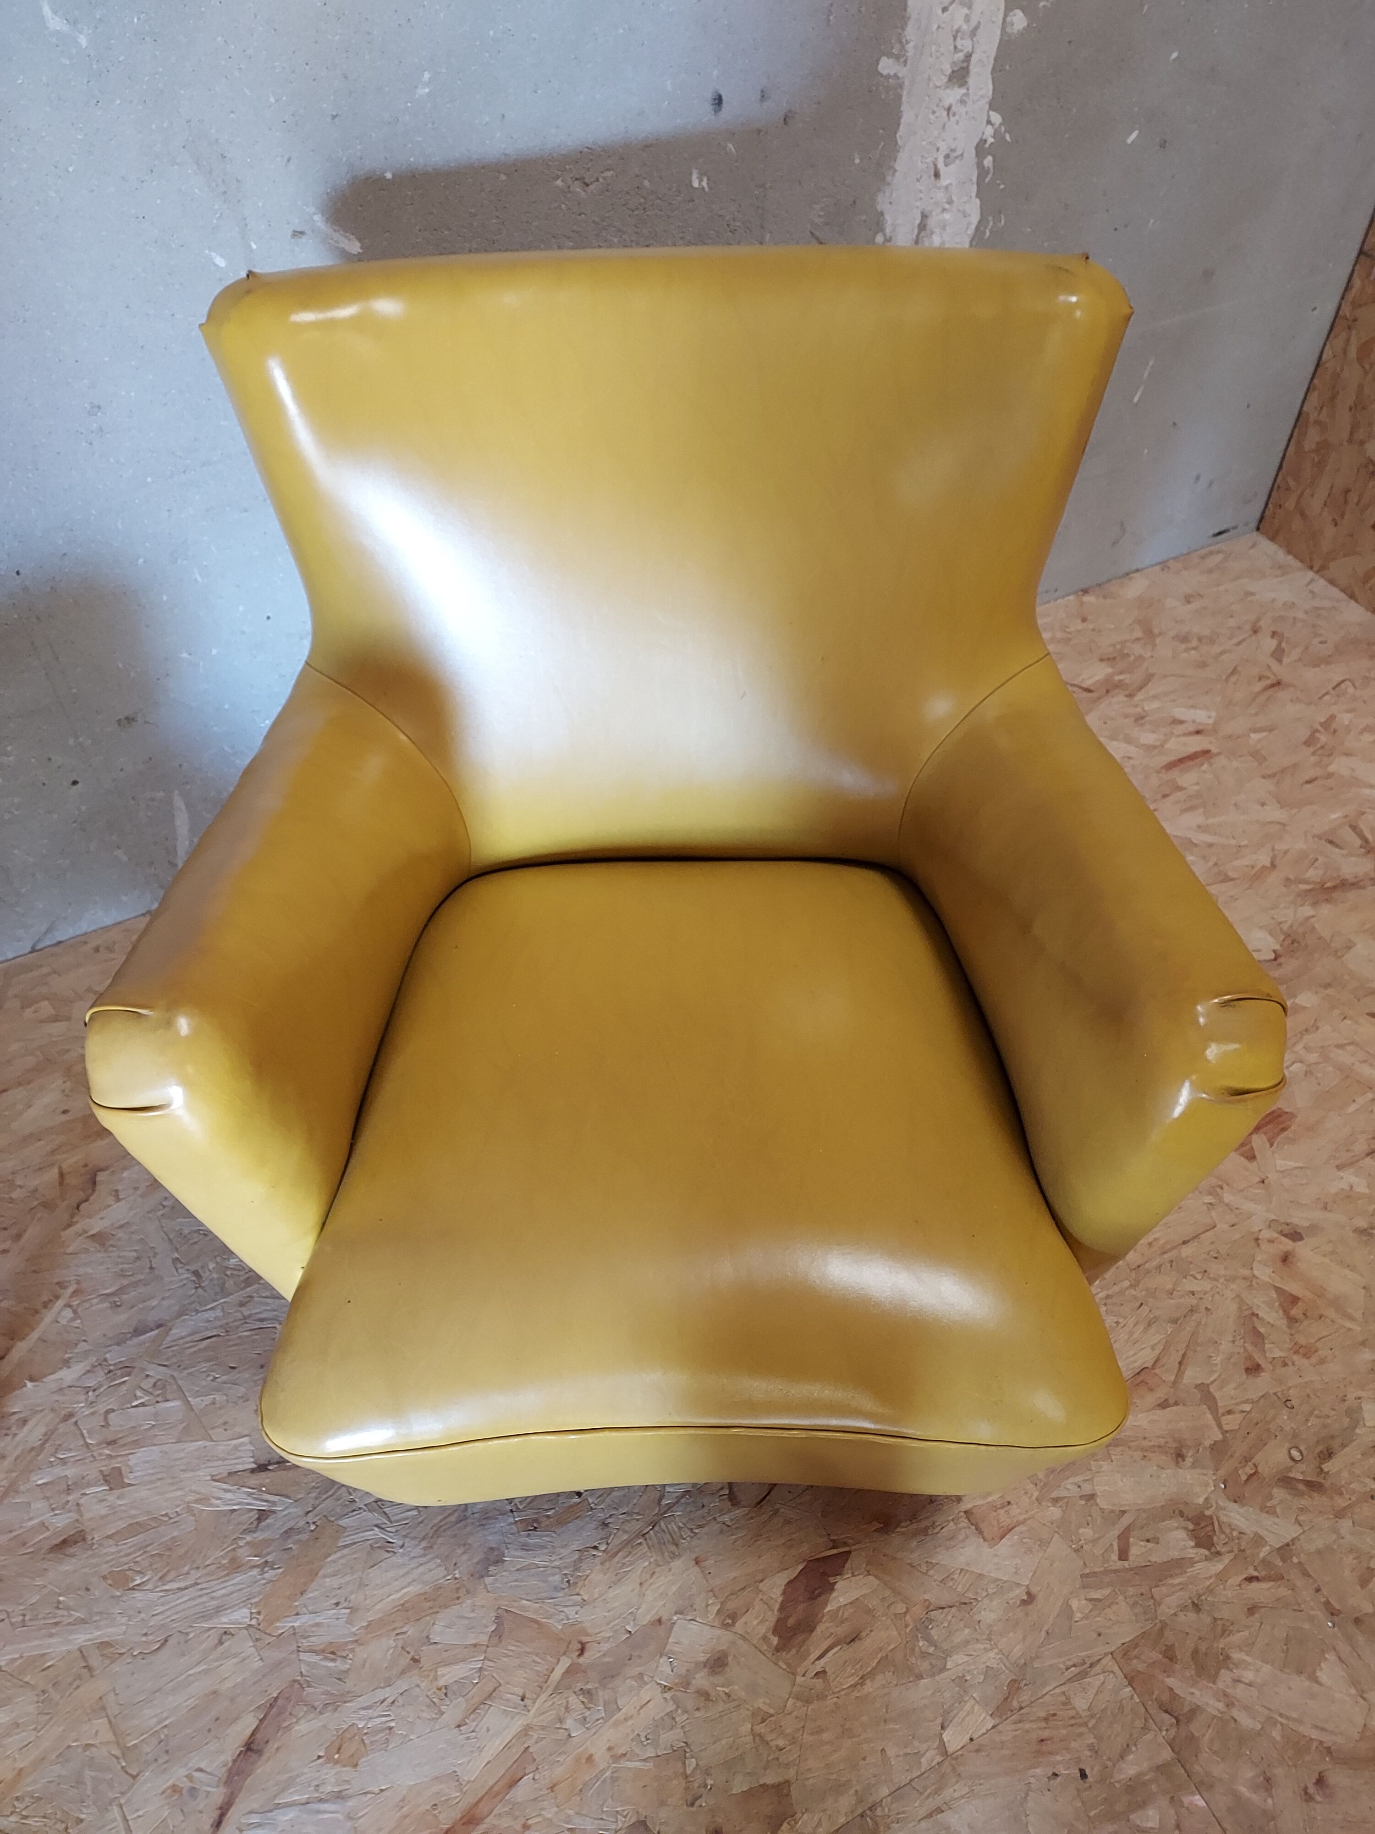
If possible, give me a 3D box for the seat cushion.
[{"bbox_3d":[0.000,0.187,1.060,0.585,0.165,0.550,-1,46,0],"label":"seat cushion"}]

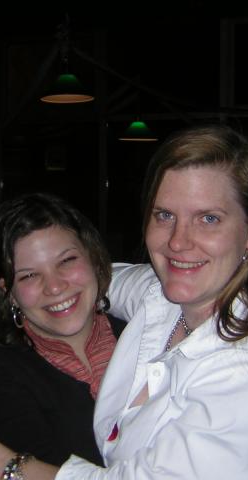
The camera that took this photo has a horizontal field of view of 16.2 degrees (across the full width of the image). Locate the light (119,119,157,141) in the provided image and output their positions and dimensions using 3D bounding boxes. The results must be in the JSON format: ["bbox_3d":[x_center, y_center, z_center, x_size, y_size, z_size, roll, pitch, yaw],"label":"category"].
[{"bbox_3d":[0.107,-0.830,6.620,0.295,0.152,0.295,0,3,0],"label":"light"}]

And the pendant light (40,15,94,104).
[{"bbox_3d":[-0.312,-0.998,4.797,0.295,0.475,0.295,0,3,0],"label":"pendant light"}]

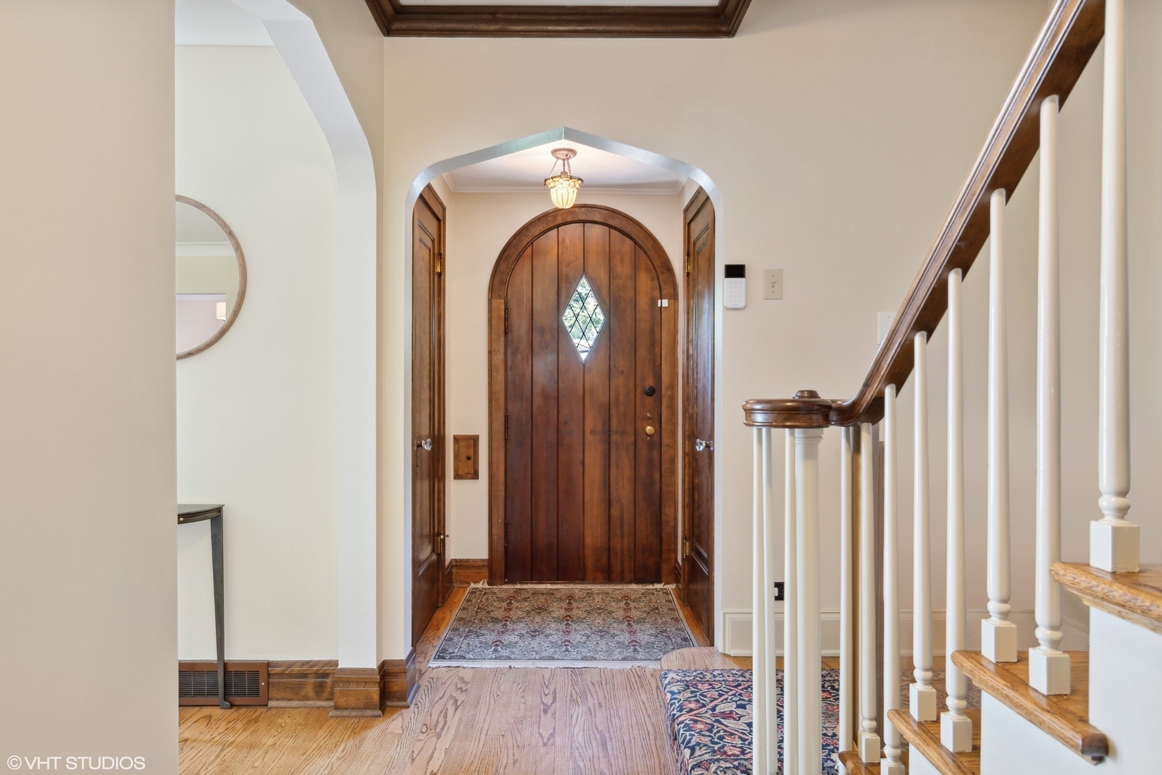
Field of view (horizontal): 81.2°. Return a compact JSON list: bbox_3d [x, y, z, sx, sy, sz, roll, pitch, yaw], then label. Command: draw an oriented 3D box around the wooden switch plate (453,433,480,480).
[{"bbox_3d":[-0.676,0.415,4.005,0.150,0.267,0.028,0,0,-1],"label":"wooden switch plate"}]

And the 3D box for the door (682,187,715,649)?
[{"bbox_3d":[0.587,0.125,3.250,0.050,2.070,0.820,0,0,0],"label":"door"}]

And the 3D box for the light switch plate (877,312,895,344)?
[{"bbox_3d":[1.151,-0.220,2.532,0.079,0.122,0.009,0,0,-1],"label":"light switch plate"}]

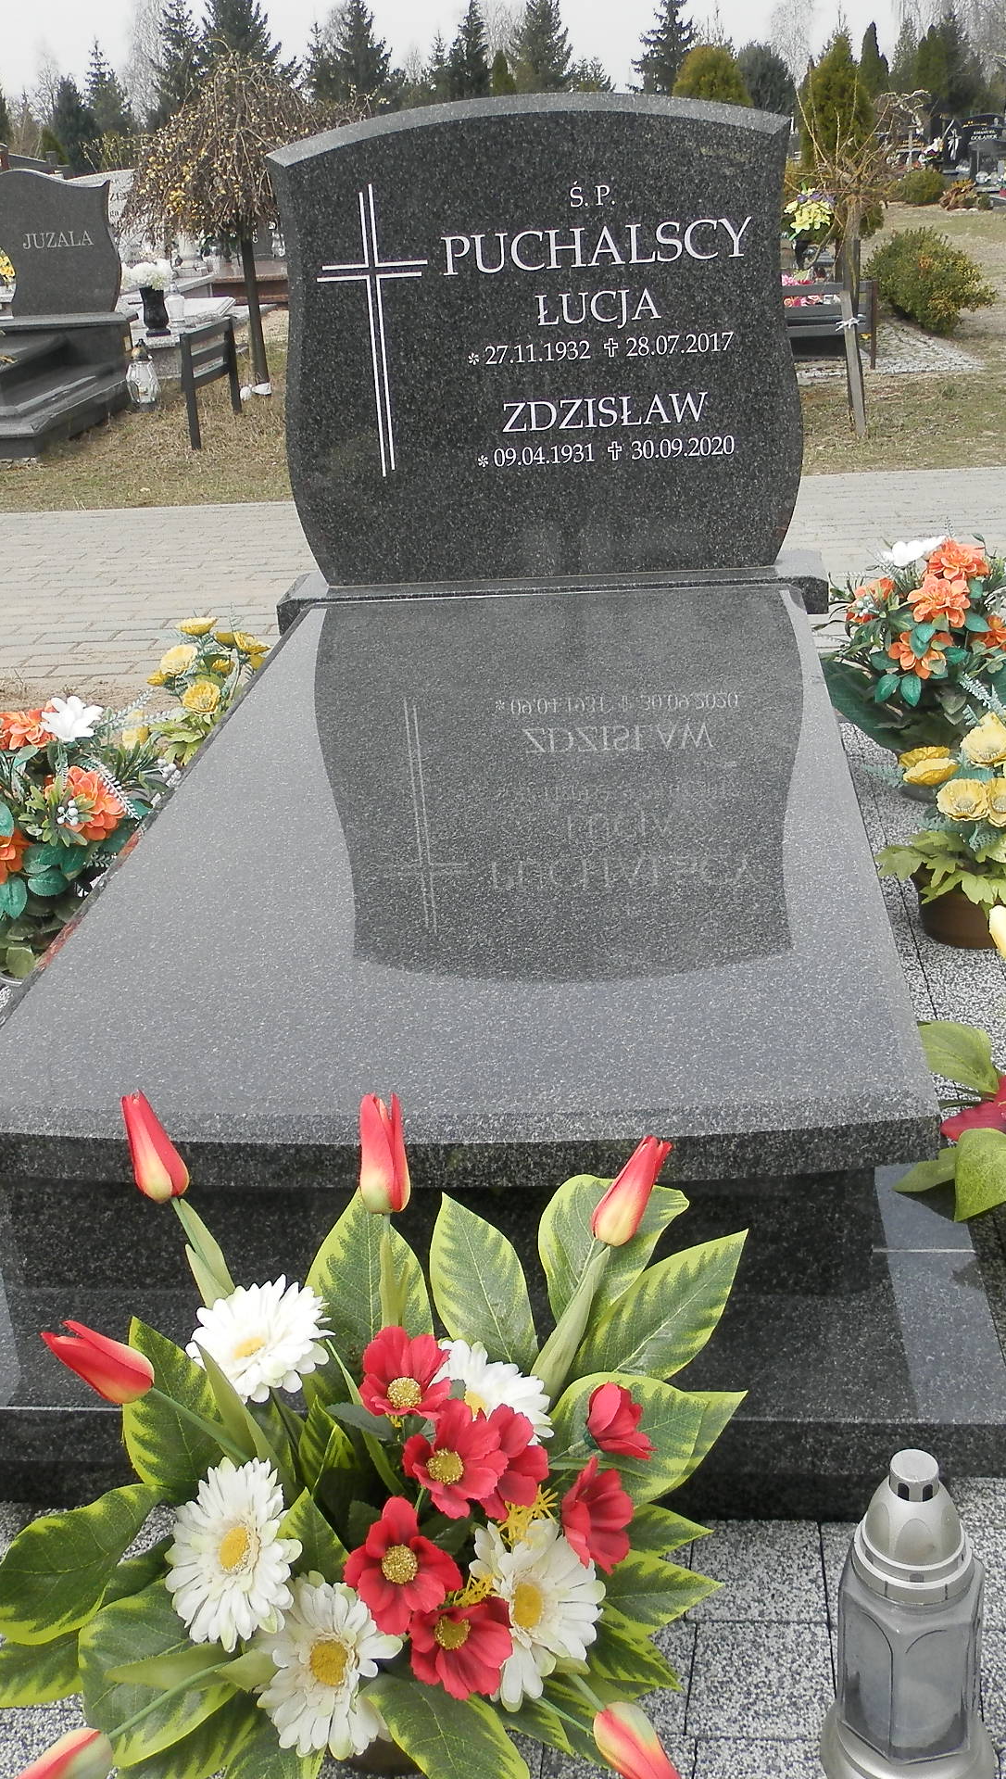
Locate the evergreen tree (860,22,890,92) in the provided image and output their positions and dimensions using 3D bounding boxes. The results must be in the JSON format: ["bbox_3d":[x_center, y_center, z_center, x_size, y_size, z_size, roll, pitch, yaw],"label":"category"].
[{"bbox_3d":[8.893,-18.829,41.022,0.888,3.436,0.888,-1,23,7],"label":"evergreen tree"}]

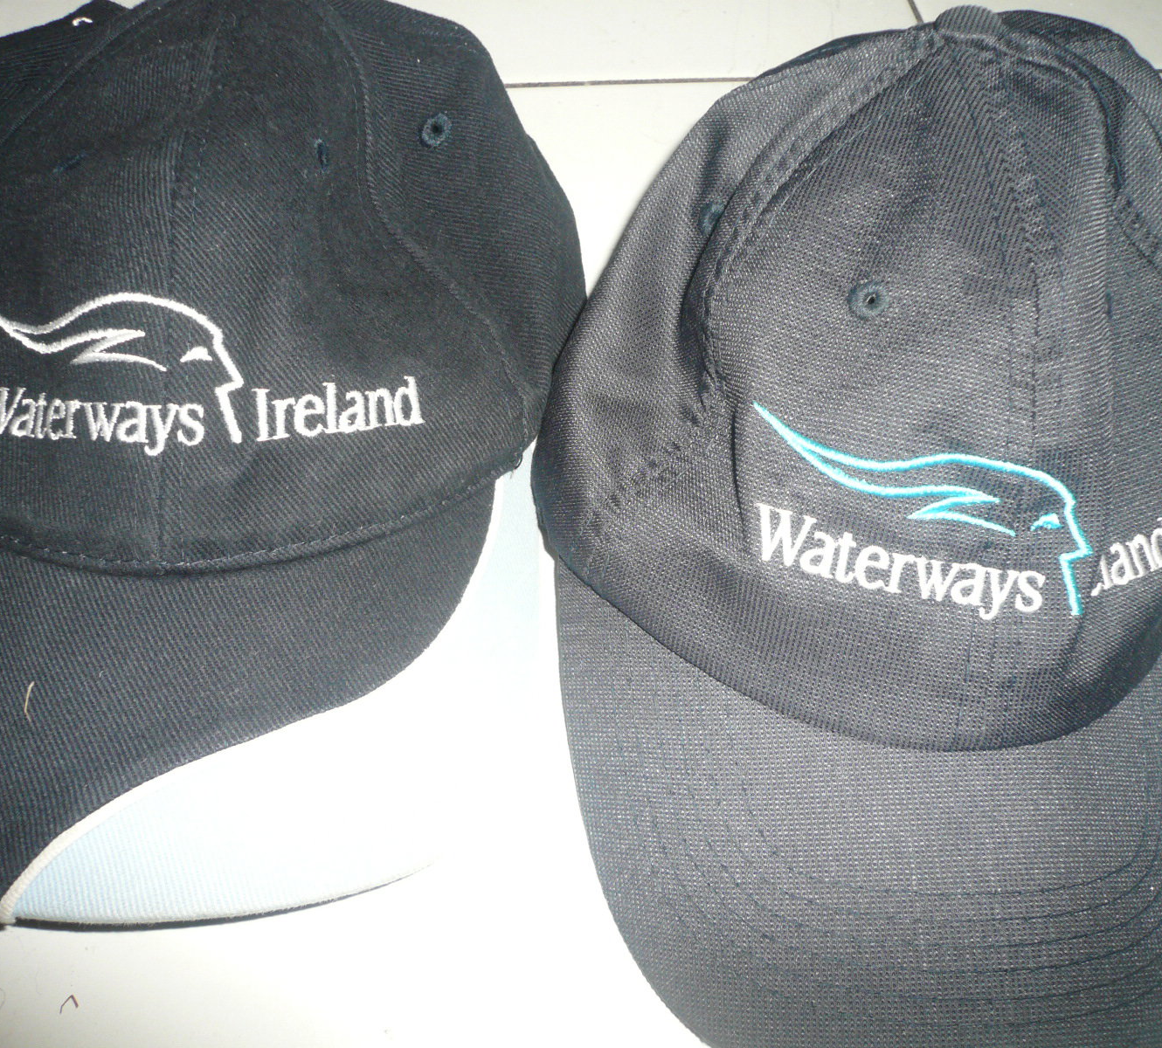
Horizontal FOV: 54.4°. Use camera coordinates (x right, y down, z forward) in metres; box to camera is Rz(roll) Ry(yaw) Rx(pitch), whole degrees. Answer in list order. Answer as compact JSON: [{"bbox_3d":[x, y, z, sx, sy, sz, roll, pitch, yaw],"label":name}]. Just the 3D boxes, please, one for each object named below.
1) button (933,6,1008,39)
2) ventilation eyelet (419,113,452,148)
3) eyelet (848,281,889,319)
[{"bbox_3d":[0.089,-0.115,0.258,0.016,0.007,0.016,4,43,-16],"label":"button"},{"bbox_3d":[-0.034,-0.094,0.270,0.002,0.009,0.009,10,78,44],"label":"ventilation eyelet"},{"bbox_3d":[0.060,-0.047,0.238,0.009,0.002,0.009,-1,82,5],"label":"eyelet"}]

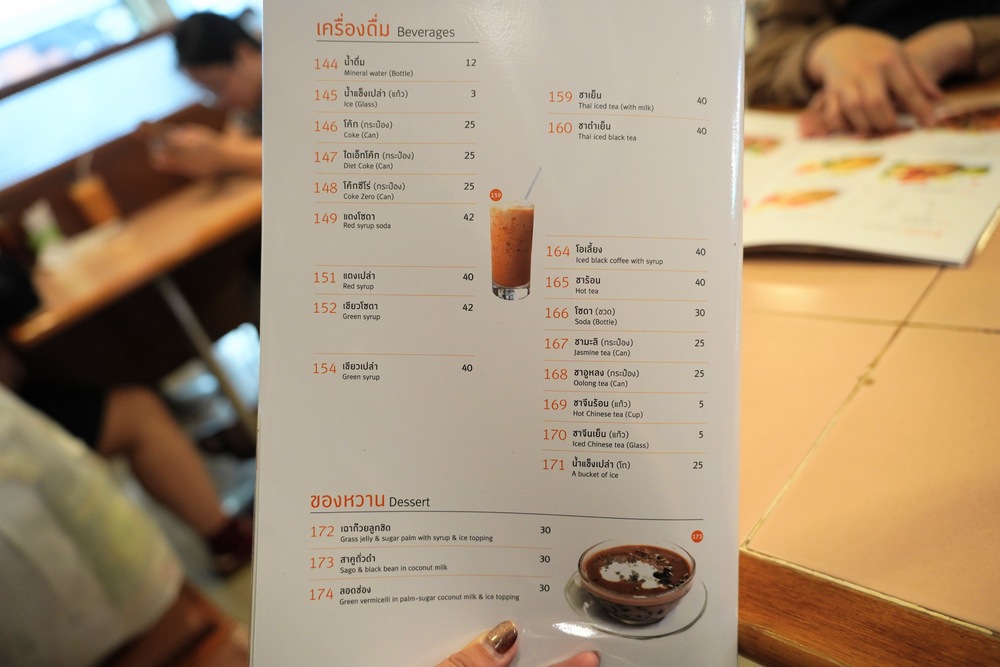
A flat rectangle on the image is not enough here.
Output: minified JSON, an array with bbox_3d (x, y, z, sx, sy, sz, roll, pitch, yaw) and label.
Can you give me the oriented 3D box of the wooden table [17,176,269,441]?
[{"bbox_3d":[-0.636,0.086,1.872,0.595,0.750,0.705,9,40,47],"label":"wooden table"}]

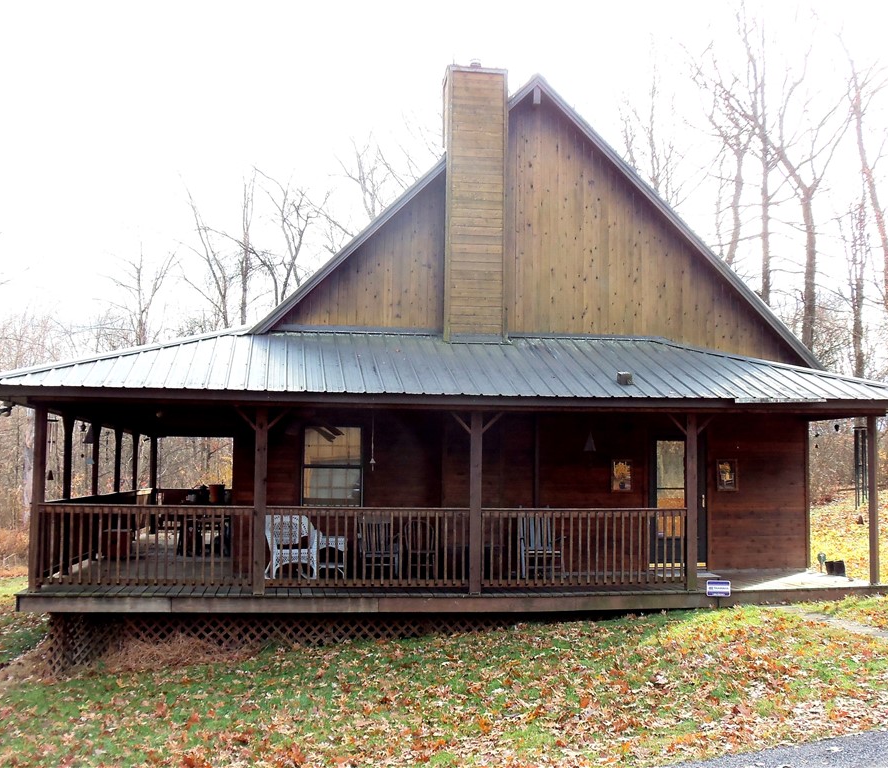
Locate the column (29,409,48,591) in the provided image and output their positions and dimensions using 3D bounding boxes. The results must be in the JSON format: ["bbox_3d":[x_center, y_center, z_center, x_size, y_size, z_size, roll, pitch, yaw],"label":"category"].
[{"bbox_3d":[-4.712,1.338,12.713,0.136,2.180,0.136,1,-5,-8],"label":"column"}]

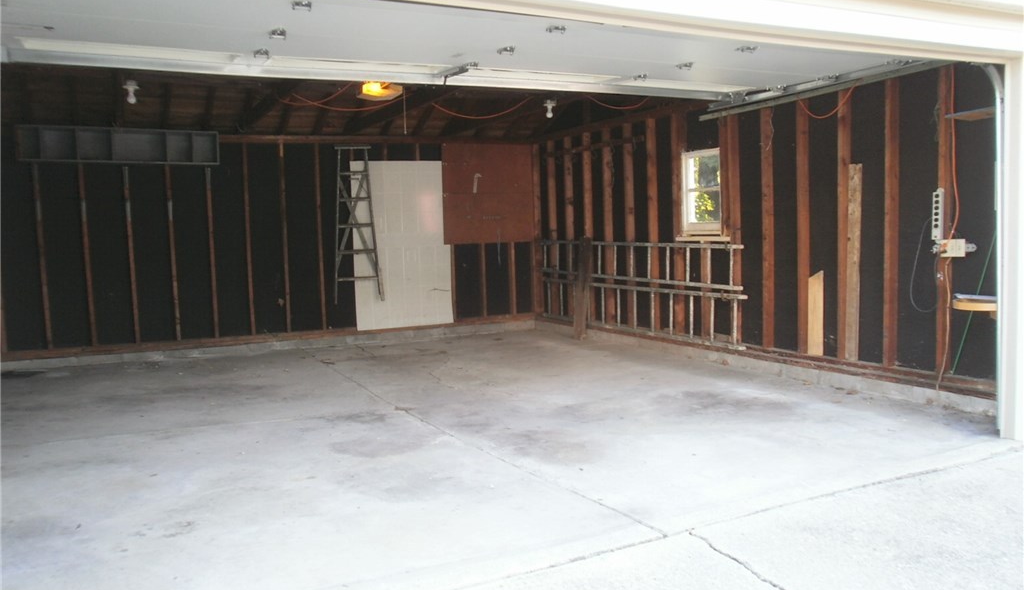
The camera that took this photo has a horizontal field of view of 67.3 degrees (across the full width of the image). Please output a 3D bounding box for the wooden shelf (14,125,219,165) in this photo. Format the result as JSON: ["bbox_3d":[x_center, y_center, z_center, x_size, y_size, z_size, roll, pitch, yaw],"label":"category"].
[{"bbox_3d":[-4.077,-1.553,8.074,1.879,0.348,0.222,-4,5,-25],"label":"wooden shelf"}]

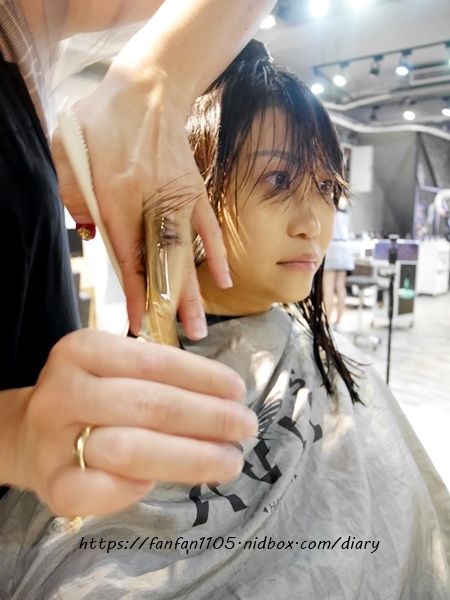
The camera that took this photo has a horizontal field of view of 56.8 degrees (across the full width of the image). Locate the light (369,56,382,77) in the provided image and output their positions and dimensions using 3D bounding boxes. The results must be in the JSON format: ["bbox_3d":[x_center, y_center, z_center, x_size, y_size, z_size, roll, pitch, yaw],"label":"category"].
[{"bbox_3d":[1.538,-2.385,4.250,0.130,0.210,0.140,2,8,19],"label":"light"}]

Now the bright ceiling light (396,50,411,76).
[{"bbox_3d":[1.759,-2.331,4.100,0.140,0.250,0.140,2,8,19],"label":"bright ceiling light"}]

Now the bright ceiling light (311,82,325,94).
[{"bbox_3d":[1.001,-2.293,4.500,0.140,0.150,0.140,2,8,19],"label":"bright ceiling light"}]

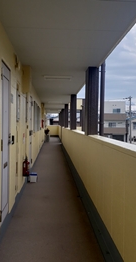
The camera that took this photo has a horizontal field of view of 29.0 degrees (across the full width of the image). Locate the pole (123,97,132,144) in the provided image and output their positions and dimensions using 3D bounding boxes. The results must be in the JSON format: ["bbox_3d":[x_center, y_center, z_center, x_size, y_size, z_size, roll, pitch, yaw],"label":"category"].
[{"bbox_3d":[10.929,-1.536,47.678,1.500,9.500,0.500,1,1,-3],"label":"pole"}]

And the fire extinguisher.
[{"bbox_3d":[-0.855,0.732,5.431,0.140,0.430,0.160,1,1,-3],"label":"fire extinguisher"}]

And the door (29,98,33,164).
[{"bbox_3d":[-1.049,0.072,7.226,0.070,2.000,0.750,1,1,-3],"label":"door"}]

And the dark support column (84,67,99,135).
[{"bbox_3d":[0.489,-0.585,5.403,0.210,1.360,0.430,1,1,-3],"label":"dark support column"}]

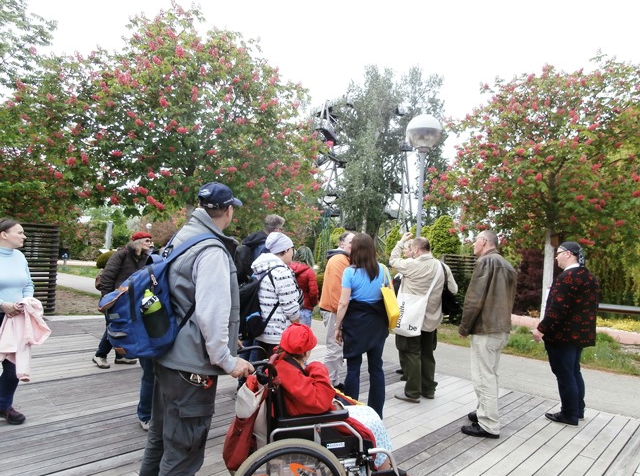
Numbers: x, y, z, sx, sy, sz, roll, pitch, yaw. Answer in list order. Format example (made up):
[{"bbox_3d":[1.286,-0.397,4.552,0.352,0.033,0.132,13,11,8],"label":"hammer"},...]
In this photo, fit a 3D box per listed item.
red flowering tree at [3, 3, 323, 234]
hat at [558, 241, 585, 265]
[{"bbox_3d":[-3.823,-2.287,11.500,8.000,7.800,7.600,3,-1,0],"label":"red flowering tree"},{"bbox_3d":[2.505,0.144,4.420,0.250,0.220,0.180,2,-2,32],"label":"hat"}]

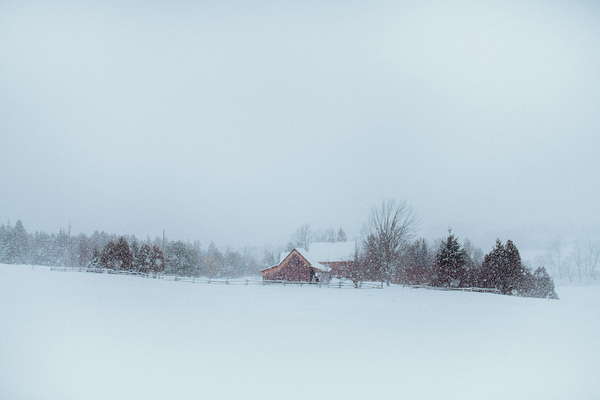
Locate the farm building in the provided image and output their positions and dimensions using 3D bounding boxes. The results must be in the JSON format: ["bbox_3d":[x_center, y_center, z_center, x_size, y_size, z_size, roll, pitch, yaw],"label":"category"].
[{"bbox_3d":[1.600,10.351,99.969,15.500,7.200,14.000,-1,-6,8],"label":"farm building"}]

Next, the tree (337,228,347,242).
[{"bbox_3d":[9.922,12.644,139.460,3.840,11.670,3.650,0,-6,0],"label":"tree"}]

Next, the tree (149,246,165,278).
[{"bbox_3d":[-24.711,10.581,100.447,2.770,5.820,2.630,0,-6,0],"label":"tree"}]

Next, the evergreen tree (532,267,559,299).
[{"bbox_3d":[37.939,12.742,90.141,4.060,4.900,3.850,0,-6,0],"label":"evergreen tree"}]

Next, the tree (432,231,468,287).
[{"bbox_3d":[22.335,8.733,86.566,5.370,8.420,5.100,0,-6,0],"label":"tree"}]

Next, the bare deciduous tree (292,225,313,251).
[{"bbox_3d":[0.728,12.340,141.506,6.570,12.810,6.240,0,-6,0],"label":"bare deciduous tree"}]

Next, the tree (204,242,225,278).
[{"bbox_3d":[-18.515,13.196,126.316,4.350,7.970,4.140,0,-6,0],"label":"tree"}]

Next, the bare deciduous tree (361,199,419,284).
[{"bbox_3d":[14.562,6.705,92.831,9.250,13.980,8.790,0,-6,0],"label":"bare deciduous tree"}]

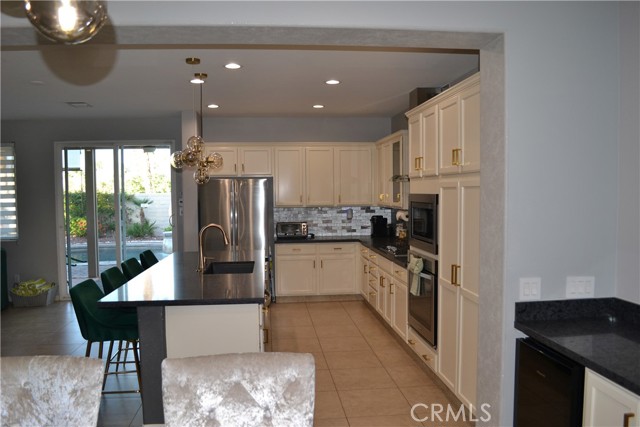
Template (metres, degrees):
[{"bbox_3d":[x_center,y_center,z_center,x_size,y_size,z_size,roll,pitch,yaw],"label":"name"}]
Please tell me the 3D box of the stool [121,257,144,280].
[{"bbox_3d":[-1.679,0.950,4.873,0.540,0.940,0.460,0,2,-6],"label":"stool"}]

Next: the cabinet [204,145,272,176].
[{"bbox_3d":[-1.201,-0.781,7.088,0.990,0.492,0.330,-1,2,-7],"label":"cabinet"}]

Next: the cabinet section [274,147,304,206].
[{"bbox_3d":[-0.476,-0.557,7.380,0.451,0.899,0.322,0,2,-7],"label":"cabinet section"}]

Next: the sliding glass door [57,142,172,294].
[{"bbox_3d":[-3.070,0.120,7.292,1.740,2.410,0.120,0,2,-6],"label":"sliding glass door"}]

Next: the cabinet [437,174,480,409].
[{"bbox_3d":[1.301,0.532,3.469,0.610,1.590,0.870,-1,2,-7],"label":"cabinet"}]

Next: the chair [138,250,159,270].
[{"bbox_3d":[-1.644,0.894,5.263,0.500,0.955,0.460,-1,2,-7],"label":"chair"}]

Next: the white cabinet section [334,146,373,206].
[{"bbox_3d":[0.498,-0.561,7.493,0.595,0.899,0.322,0,2,-7],"label":"white cabinet section"}]

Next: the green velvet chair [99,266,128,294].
[{"bbox_3d":[-1.498,0.945,4.043,0.500,0.955,0.460,-1,2,-7],"label":"green velvet chair"}]

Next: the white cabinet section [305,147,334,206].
[{"bbox_3d":[-0.025,-0.559,7.432,0.457,0.899,0.322,0,2,-7],"label":"white cabinet section"}]

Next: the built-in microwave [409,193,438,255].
[{"bbox_3d":[1.094,0.073,4.218,0.420,0.485,0.750,-1,2,-6],"label":"built-in microwave"}]

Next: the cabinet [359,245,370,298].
[{"bbox_3d":[0.954,0.855,7.050,0.600,0.800,0.550,0,2,-6],"label":"cabinet"}]

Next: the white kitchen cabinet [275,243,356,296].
[{"bbox_3d":[-0.083,0.793,7.157,1.170,0.776,0.588,-1,2,-7],"label":"white kitchen cabinet"}]

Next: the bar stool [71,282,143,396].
[{"bbox_3d":[-1.423,0.970,3.418,0.500,0.955,0.460,-1,2,-7],"label":"bar stool"}]

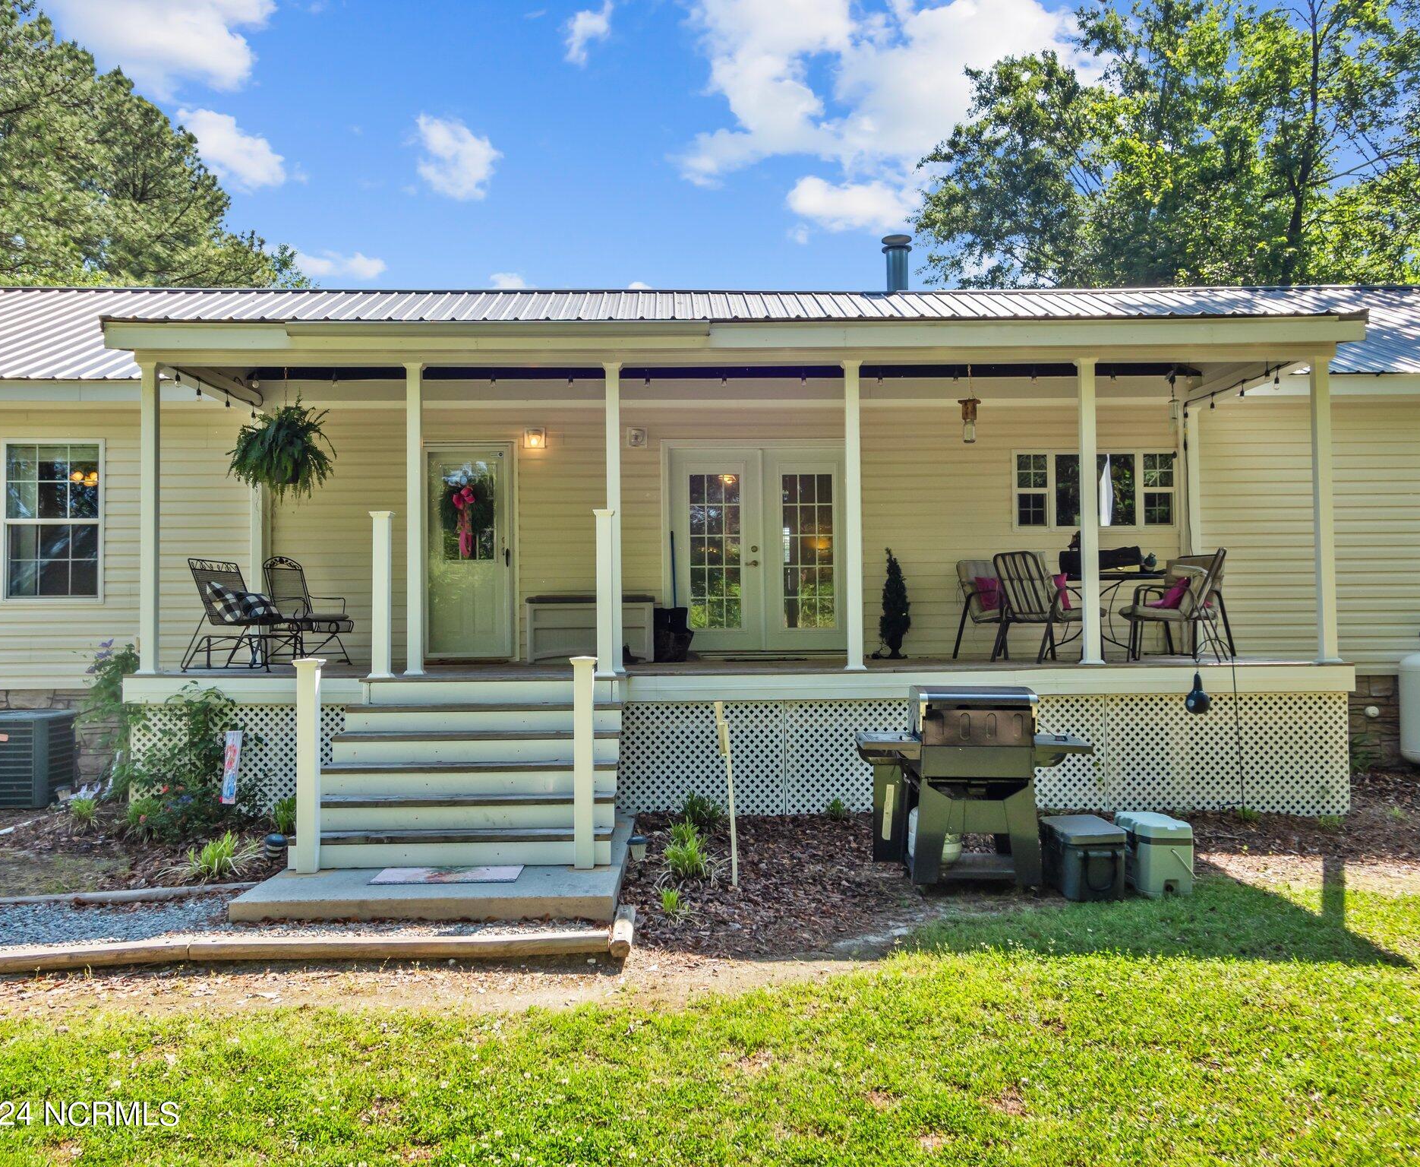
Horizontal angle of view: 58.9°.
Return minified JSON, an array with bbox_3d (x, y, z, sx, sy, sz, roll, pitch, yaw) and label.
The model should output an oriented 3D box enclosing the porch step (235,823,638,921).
[{"bbox_3d":[-1.401,1.617,7.332,1.832,0.105,2.640,-1,-2,-1],"label":"porch step"}]

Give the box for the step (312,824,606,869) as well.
[{"bbox_3d":[-1.412,1.471,7.004,1.759,0.162,0.295,-1,-2,-1],"label":"step"}]

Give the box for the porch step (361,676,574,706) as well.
[{"bbox_3d":[-1.447,0.713,8.461,1.759,0.162,0.330,-1,-2,-1],"label":"porch step"}]

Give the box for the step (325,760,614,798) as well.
[{"bbox_3d":[-1.426,1.168,7.580,1.759,0.162,0.295,-1,-2,-1],"label":"step"}]

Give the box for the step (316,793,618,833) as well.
[{"bbox_3d":[-1.419,1.319,7.292,1.759,0.162,0.295,-1,-2,-1],"label":"step"}]

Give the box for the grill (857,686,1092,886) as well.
[{"bbox_3d":[1.525,1.160,7.427,1.300,1.110,0.660,-1,-2,9],"label":"grill"}]

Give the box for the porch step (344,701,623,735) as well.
[{"bbox_3d":[-1.440,0.864,8.156,1.759,0.162,0.295,-1,-2,-1],"label":"porch step"}]

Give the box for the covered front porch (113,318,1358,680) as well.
[{"bbox_3d":[0.237,-0.640,11.074,9.520,2.740,2.858,-1,-2,-1],"label":"covered front porch"}]

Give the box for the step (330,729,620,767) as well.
[{"bbox_3d":[-1.433,1.016,7.868,1.759,0.162,0.295,-1,-2,-1],"label":"step"}]

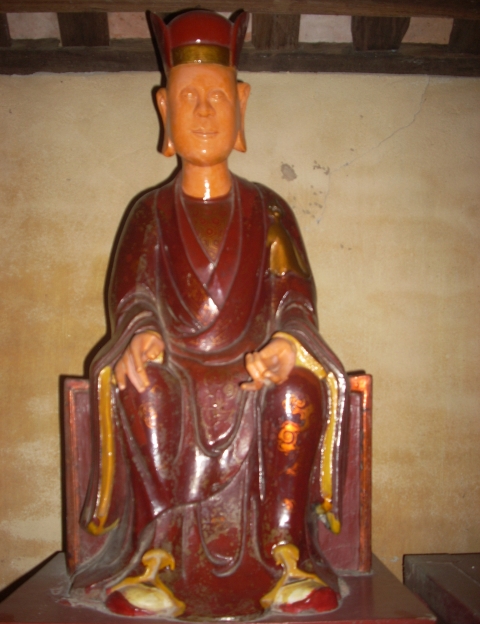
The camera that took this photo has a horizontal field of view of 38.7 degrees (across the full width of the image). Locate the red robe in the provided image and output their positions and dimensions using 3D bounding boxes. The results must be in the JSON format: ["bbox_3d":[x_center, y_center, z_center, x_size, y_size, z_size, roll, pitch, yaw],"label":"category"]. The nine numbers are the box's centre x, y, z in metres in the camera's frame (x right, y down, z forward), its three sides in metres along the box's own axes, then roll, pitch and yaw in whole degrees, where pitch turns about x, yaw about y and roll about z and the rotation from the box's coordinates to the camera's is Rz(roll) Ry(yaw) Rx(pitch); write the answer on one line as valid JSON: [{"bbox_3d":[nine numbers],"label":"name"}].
[{"bbox_3d":[-0.050,0.110,1.575,0.570,0.970,0.530,0,-8,-3],"label":"red robe"}]

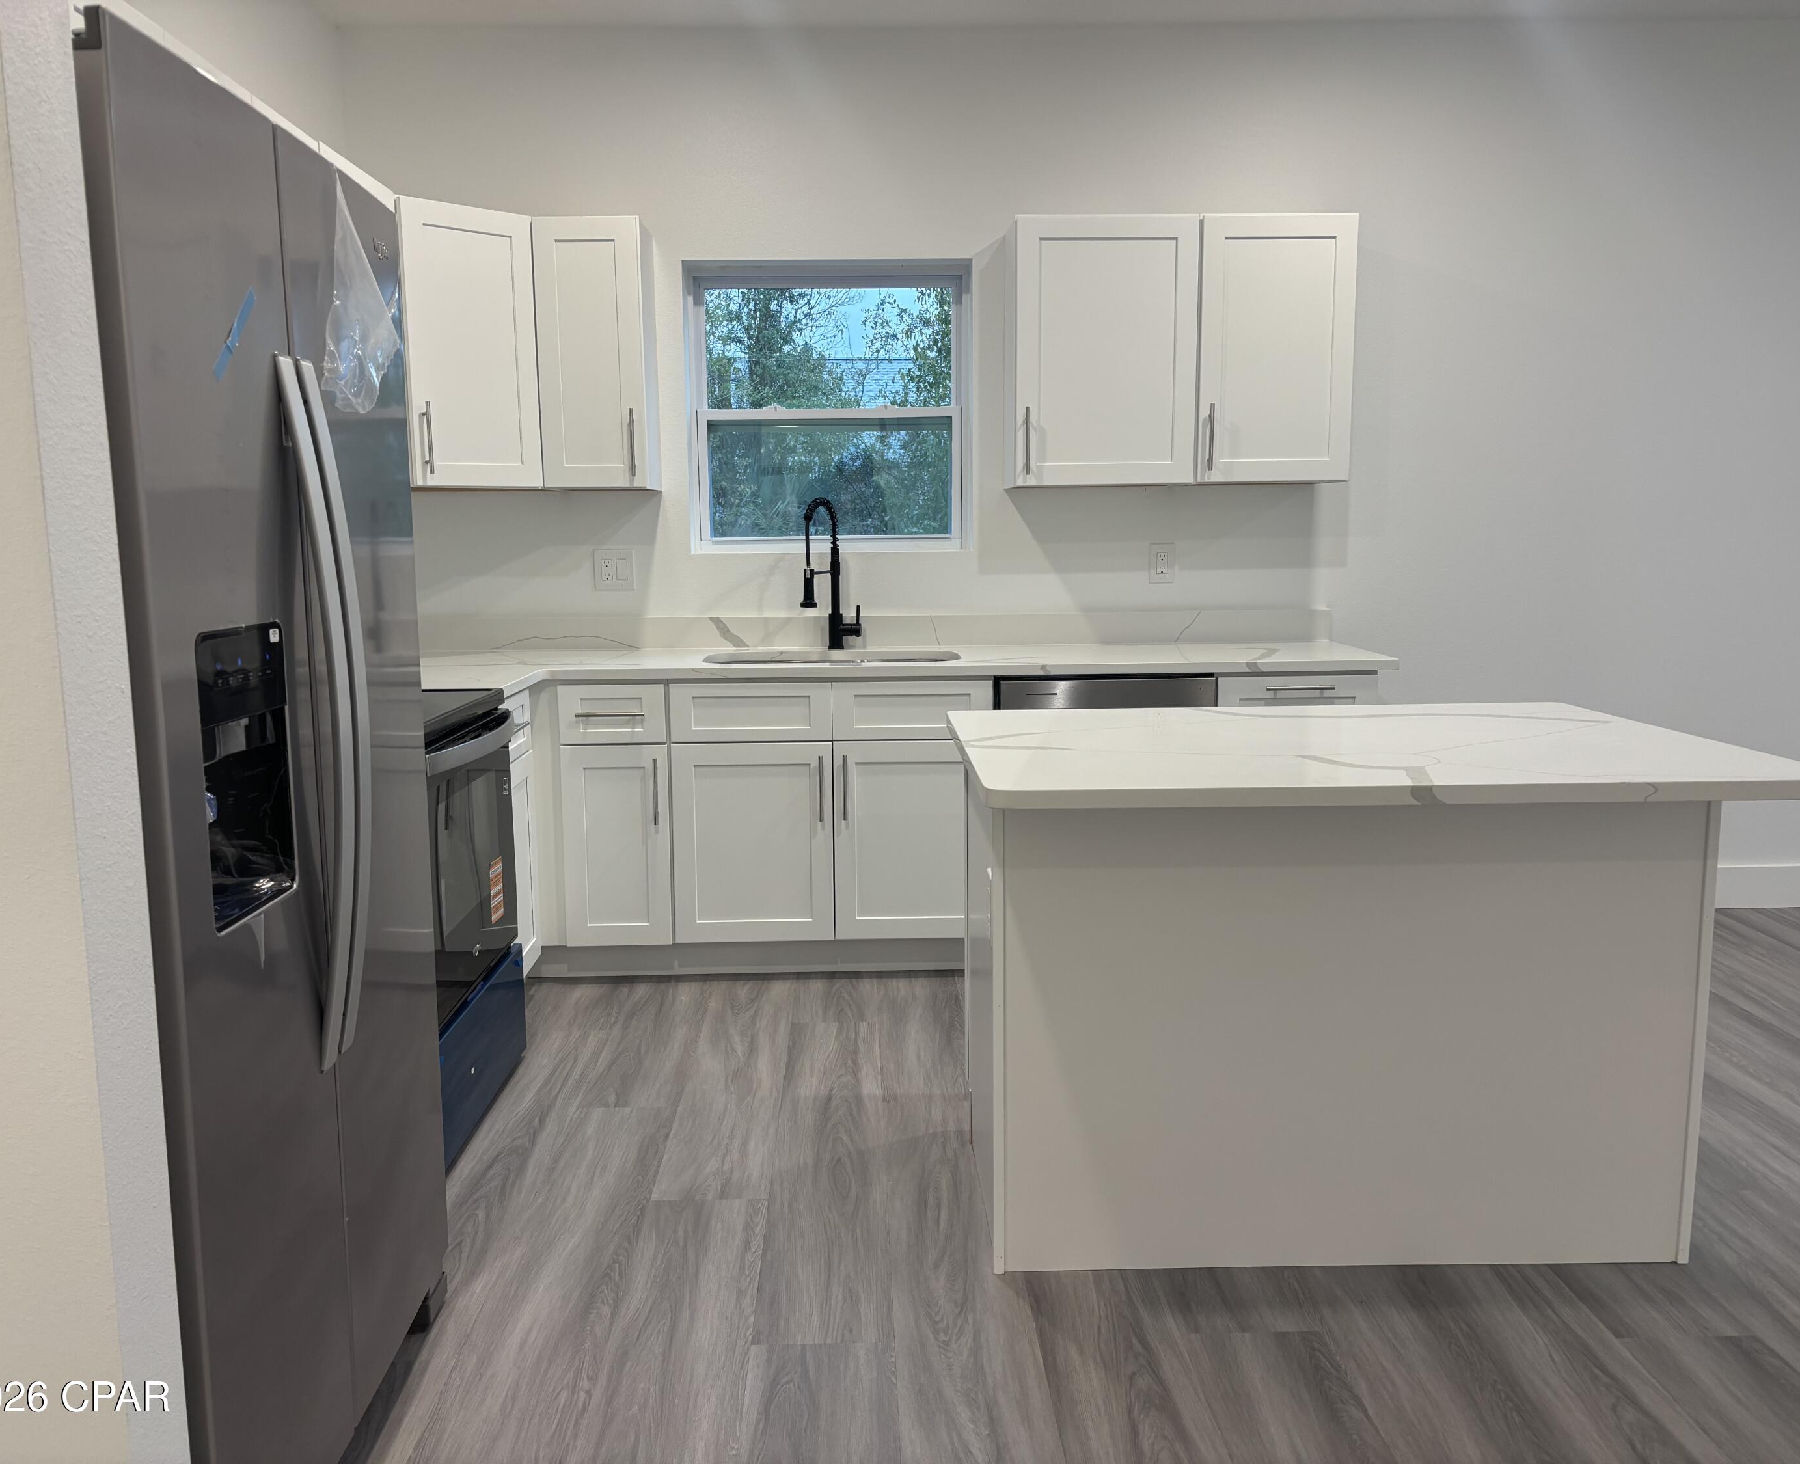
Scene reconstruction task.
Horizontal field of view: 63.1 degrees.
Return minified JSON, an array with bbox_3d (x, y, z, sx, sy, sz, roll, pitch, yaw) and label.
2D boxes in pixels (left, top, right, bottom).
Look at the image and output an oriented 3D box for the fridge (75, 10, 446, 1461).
[{"bbox_3d":[-1.122,0.151,1.864,0.875,1.742,0.837,-1,8,-1],"label":"fridge"}]

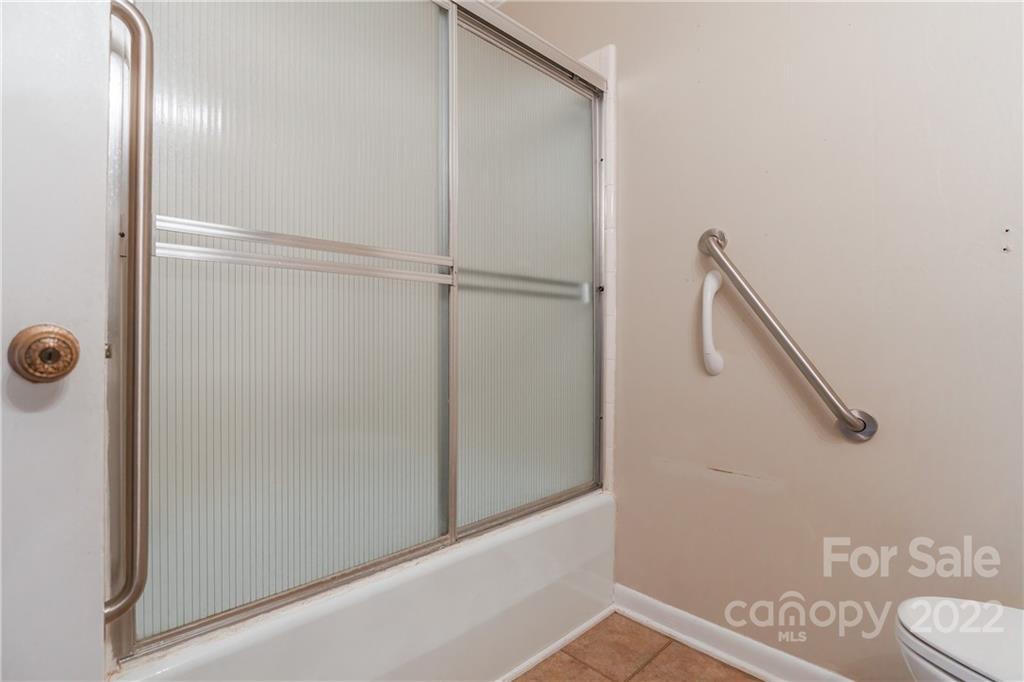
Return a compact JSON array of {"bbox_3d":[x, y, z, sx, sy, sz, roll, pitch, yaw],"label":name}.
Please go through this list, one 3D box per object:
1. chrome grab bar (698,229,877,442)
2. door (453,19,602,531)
[{"bbox_3d":[0.699,-0.042,1.208,0.074,0.691,0.082,0,-35,-47],"label":"chrome grab bar"},{"bbox_3d":[0.060,-0.184,1.405,0.667,1.400,0.035,0,0,-42],"label":"door"}]

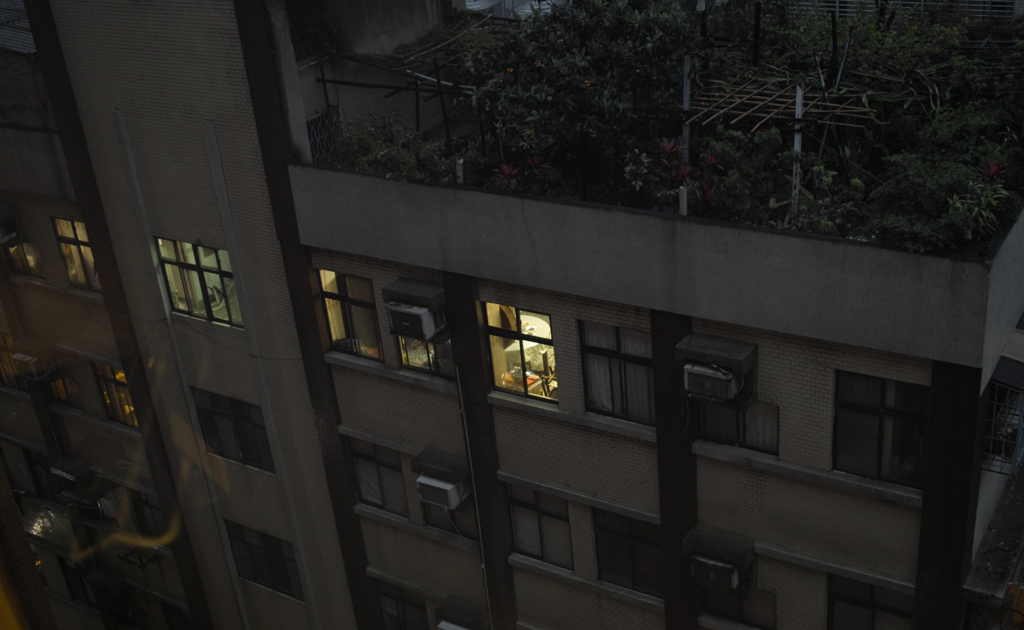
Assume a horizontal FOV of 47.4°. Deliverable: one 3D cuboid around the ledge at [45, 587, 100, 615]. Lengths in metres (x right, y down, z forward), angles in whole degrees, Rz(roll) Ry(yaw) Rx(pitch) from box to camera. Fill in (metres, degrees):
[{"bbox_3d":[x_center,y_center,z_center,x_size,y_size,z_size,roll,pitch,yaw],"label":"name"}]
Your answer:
[{"bbox_3d":[-11.359,7.296,30.066,2.500,0.160,0.160,11,31,30],"label":"ledge"}]

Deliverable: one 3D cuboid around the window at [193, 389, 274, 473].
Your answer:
[{"bbox_3d":[-5.461,2.248,22.774,1.930,1.528,0.120,11,31,31],"label":"window"}]

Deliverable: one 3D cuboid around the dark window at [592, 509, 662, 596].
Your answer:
[{"bbox_3d":[1.888,3.771,18.575,1.210,1.570,0.100,11,31,30],"label":"dark window"}]

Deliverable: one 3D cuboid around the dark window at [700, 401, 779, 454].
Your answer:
[{"bbox_3d":[3.179,1.504,16.354,1.210,0.815,0.100,11,31,30],"label":"dark window"}]

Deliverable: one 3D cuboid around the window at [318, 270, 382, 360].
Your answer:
[{"bbox_3d":[-2.711,0.006,19.549,1.193,1.543,0.120,11,31,31],"label":"window"}]

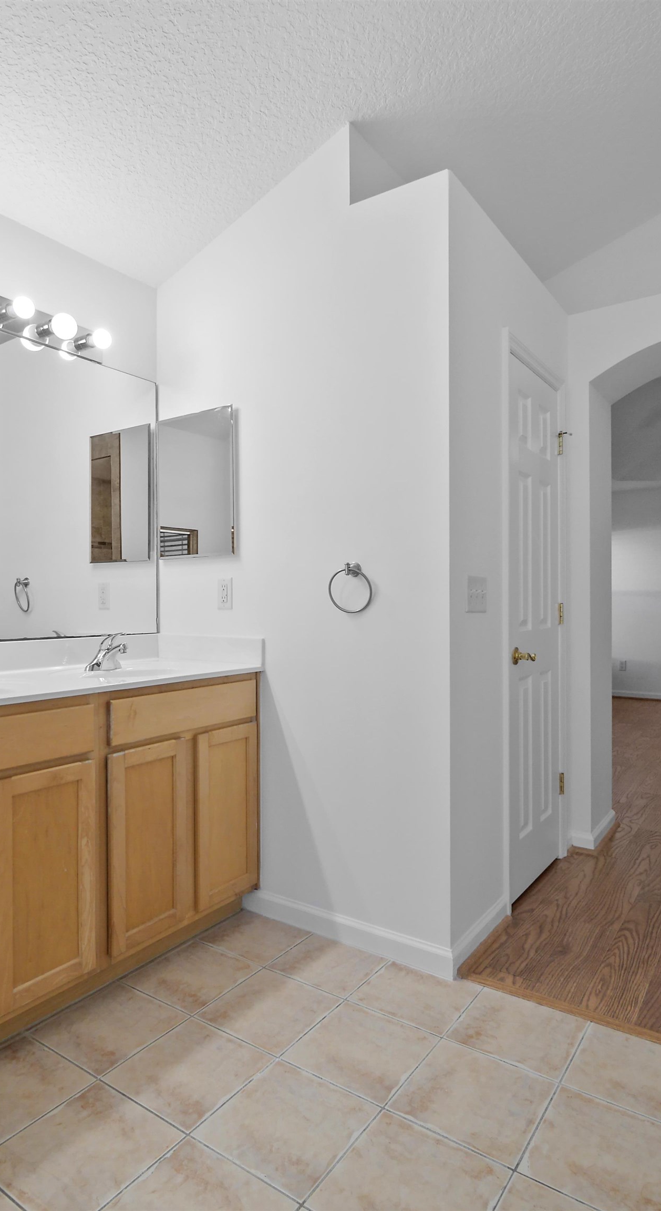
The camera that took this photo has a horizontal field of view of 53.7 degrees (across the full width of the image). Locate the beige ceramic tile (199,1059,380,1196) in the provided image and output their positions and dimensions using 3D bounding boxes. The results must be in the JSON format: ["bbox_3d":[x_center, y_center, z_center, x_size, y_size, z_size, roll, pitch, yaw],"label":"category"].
[{"bbox_3d":[-0.092,1.139,1.435,0.298,0.010,0.295,0,0,34],"label":"beige ceramic tile"}]

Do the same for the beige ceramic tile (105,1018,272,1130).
[{"bbox_3d":[-0.346,1.150,1.616,0.300,0.010,0.300,0,0,35],"label":"beige ceramic tile"}]

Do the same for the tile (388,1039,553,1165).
[{"bbox_3d":[0.336,1.150,1.525,0.300,0.010,0.300,0,0,35],"label":"tile"}]

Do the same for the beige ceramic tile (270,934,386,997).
[{"bbox_3d":[-0.007,1.139,2.066,0.302,0.010,0.256,0,0,34],"label":"beige ceramic tile"}]

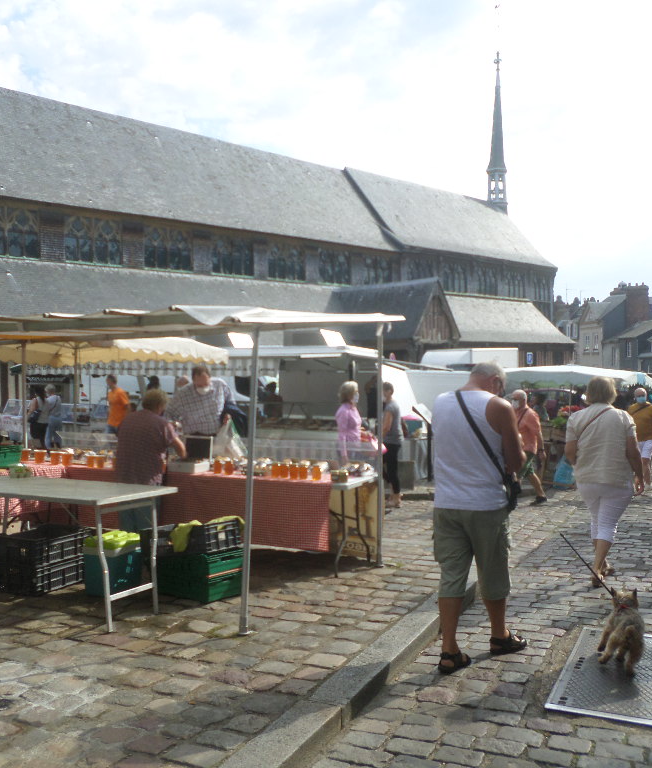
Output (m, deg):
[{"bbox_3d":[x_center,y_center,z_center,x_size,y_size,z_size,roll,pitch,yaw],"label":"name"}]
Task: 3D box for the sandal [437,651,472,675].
[{"bbox_3d":[0.715,1.541,4.100,0.105,0.100,0.270,-1,-2,33],"label":"sandal"}]

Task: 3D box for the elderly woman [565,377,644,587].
[{"bbox_3d":[2.313,0.801,6.138,0.620,1.680,0.500,-1,-1,24],"label":"elderly woman"}]

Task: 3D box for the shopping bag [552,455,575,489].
[{"bbox_3d":[3.886,1.440,12.100,0.370,0.550,0.250,0,2,15],"label":"shopping bag"}]

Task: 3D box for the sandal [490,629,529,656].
[{"bbox_3d":[1.120,1.553,4.471,0.275,0.095,0.105,1,-2,-40],"label":"sandal"}]

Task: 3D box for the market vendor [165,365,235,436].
[{"bbox_3d":[-1.217,0.701,7.169,0.660,1.740,0.480,-1,-1,6],"label":"market vendor"}]

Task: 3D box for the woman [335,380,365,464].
[{"bbox_3d":[0.258,0.783,8.418,0.380,1.630,0.460,0,-1,-6],"label":"woman"}]

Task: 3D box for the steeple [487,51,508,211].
[{"bbox_3d":[12.778,-18.780,55.000,1.500,12.000,1.500,-2,2,-44],"label":"steeple"}]

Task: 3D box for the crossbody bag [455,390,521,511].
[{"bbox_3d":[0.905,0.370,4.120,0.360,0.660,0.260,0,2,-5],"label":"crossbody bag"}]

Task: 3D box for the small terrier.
[{"bbox_3d":[1.688,1.396,4.234,0.230,0.390,0.500,-1,-1,17],"label":"small terrier"}]

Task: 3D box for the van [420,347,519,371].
[{"bbox_3d":[4.957,0.218,27.299,5.500,3.000,2.050,-2,2,-44],"label":"van"}]

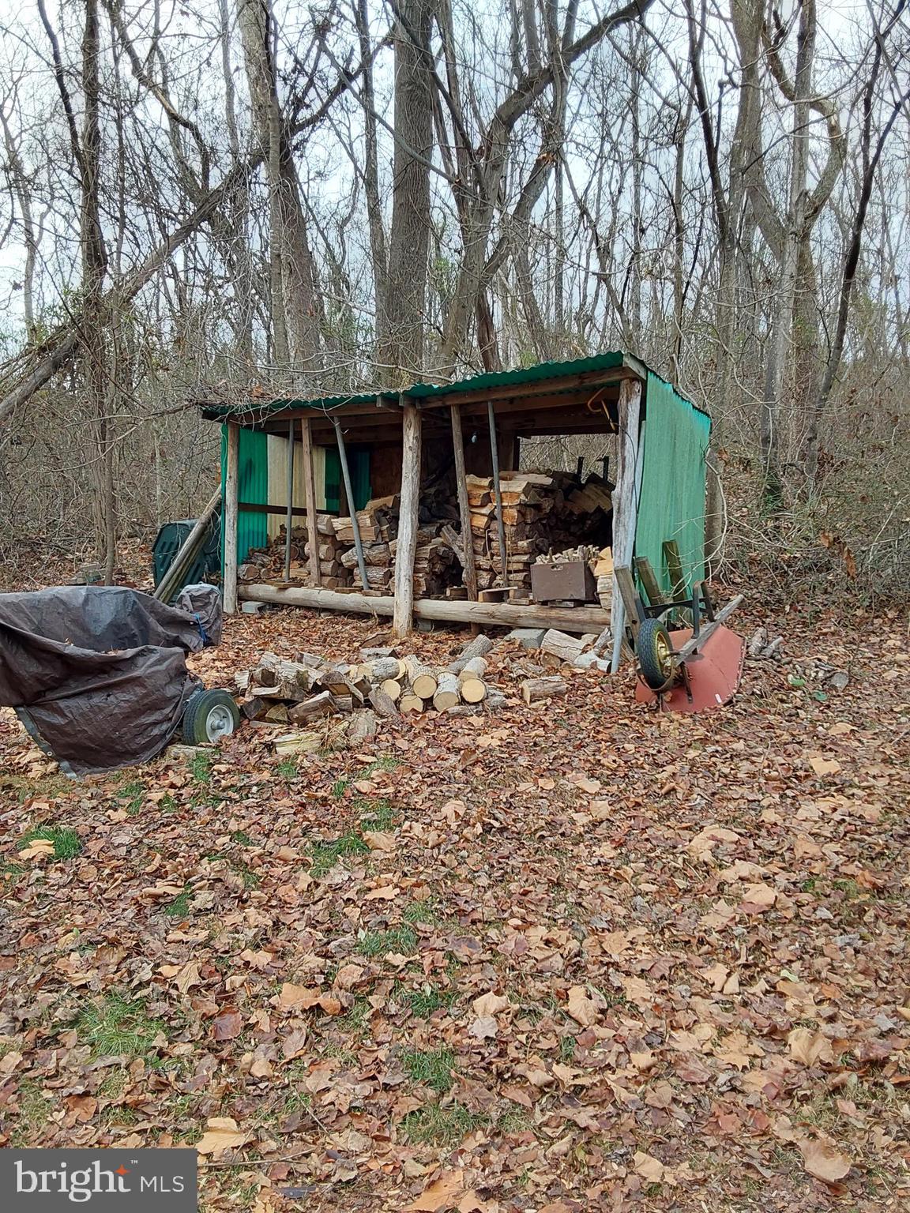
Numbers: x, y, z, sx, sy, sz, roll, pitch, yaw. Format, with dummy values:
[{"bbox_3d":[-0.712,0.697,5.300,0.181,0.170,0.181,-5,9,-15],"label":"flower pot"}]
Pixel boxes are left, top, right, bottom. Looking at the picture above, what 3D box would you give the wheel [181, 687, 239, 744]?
[{"bbox_3d":[-1.338,0.618,5.400,0.110,0.365,0.365,5,6,35],"label":"wheel"}]

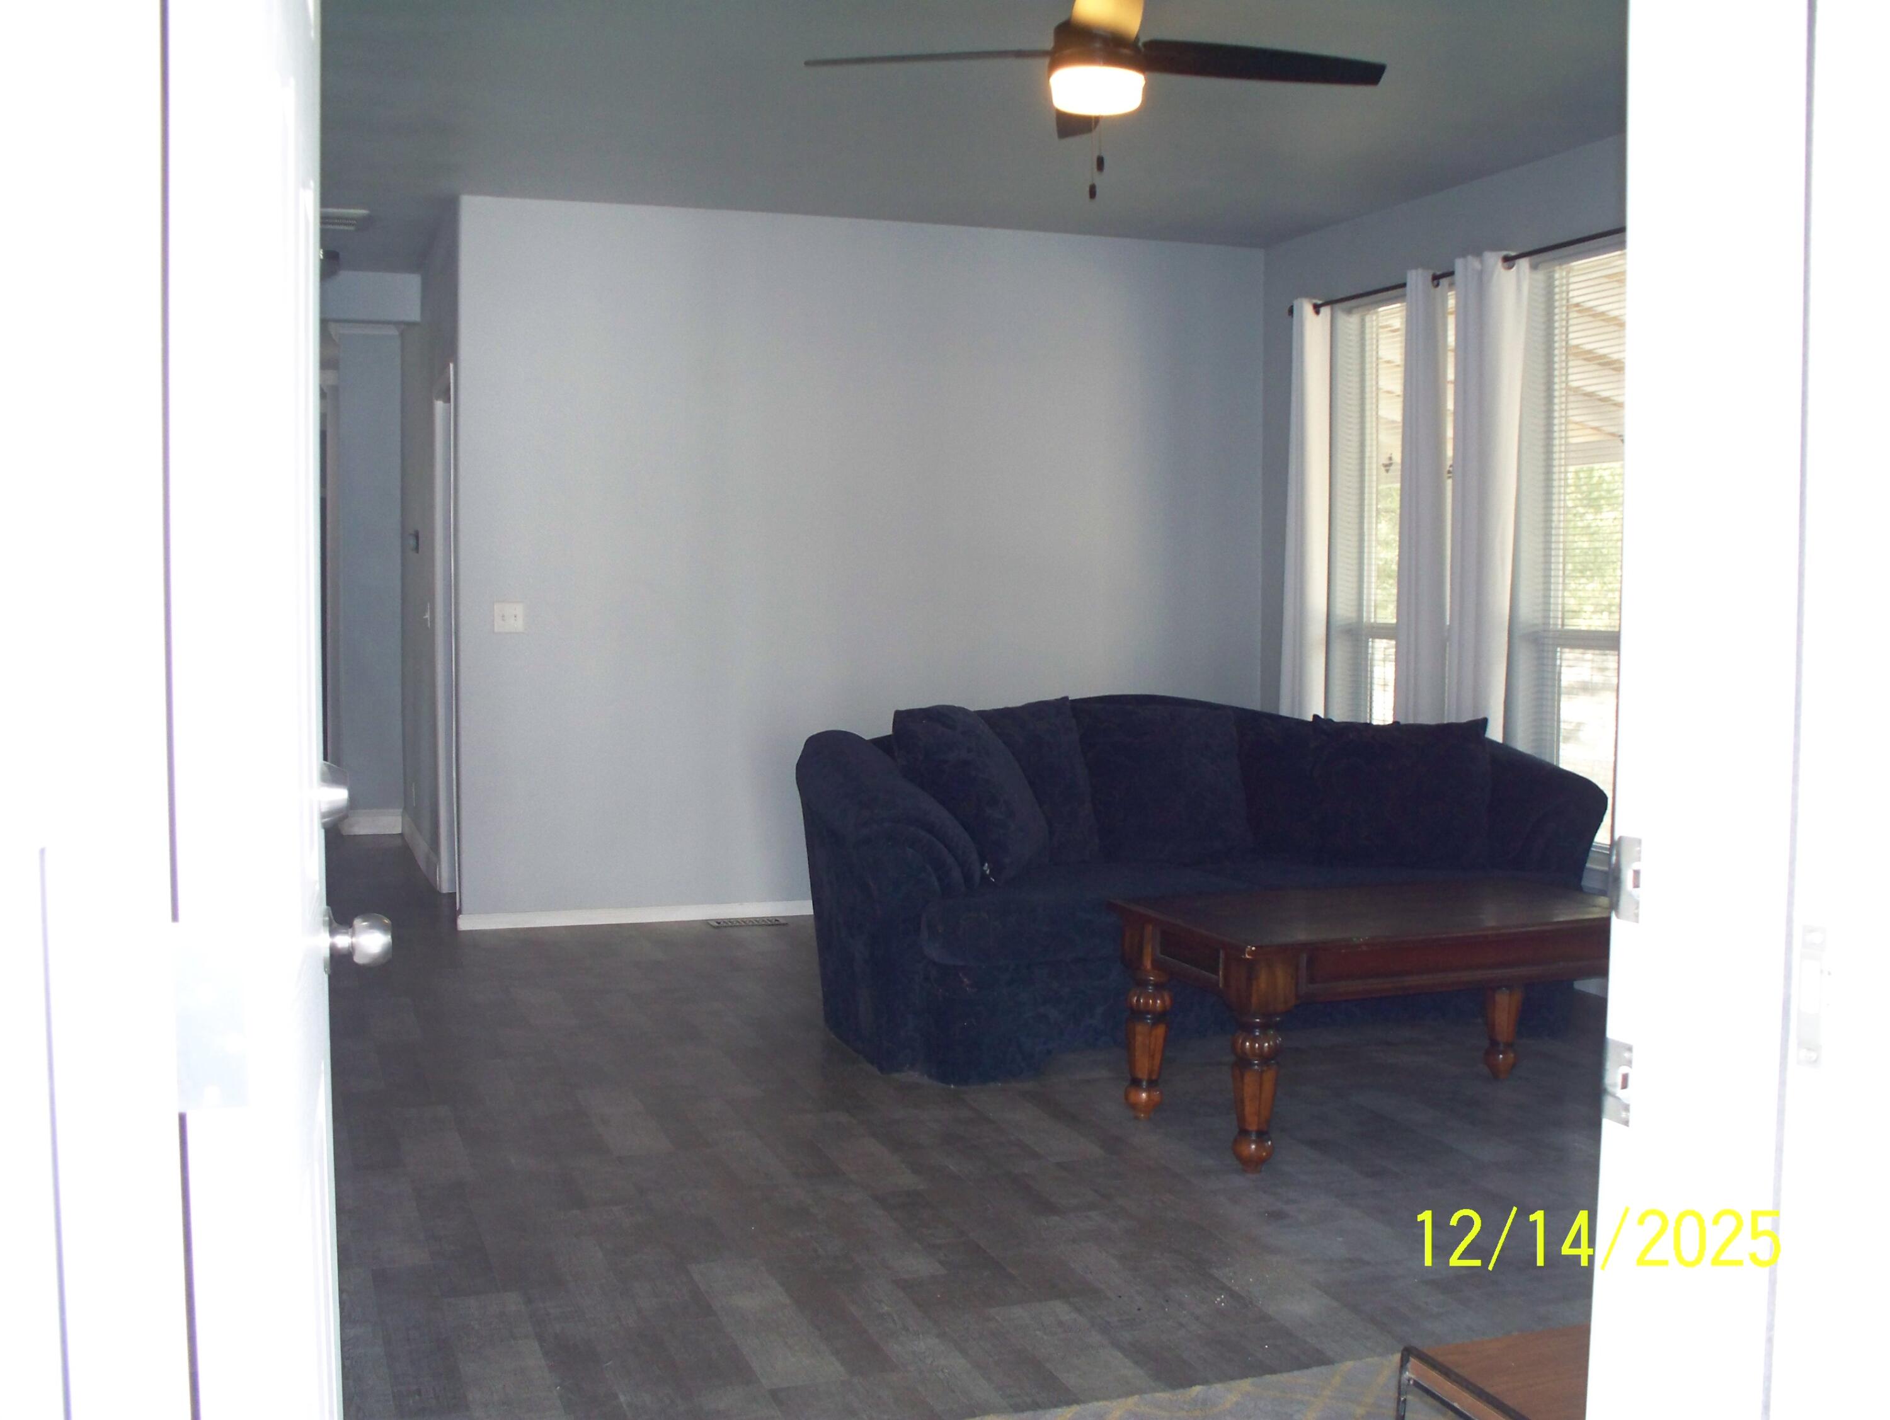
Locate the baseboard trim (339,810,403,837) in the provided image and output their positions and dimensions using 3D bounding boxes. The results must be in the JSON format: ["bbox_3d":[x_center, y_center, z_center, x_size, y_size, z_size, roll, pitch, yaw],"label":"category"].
[{"bbox_3d":[-2.888,0.576,9.895,0.320,0.125,0.020,-1,4,-19],"label":"baseboard trim"}]

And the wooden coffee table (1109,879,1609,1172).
[{"bbox_3d":[1.089,0.734,4.753,1.220,0.520,0.680,-1,4,-22],"label":"wooden coffee table"}]

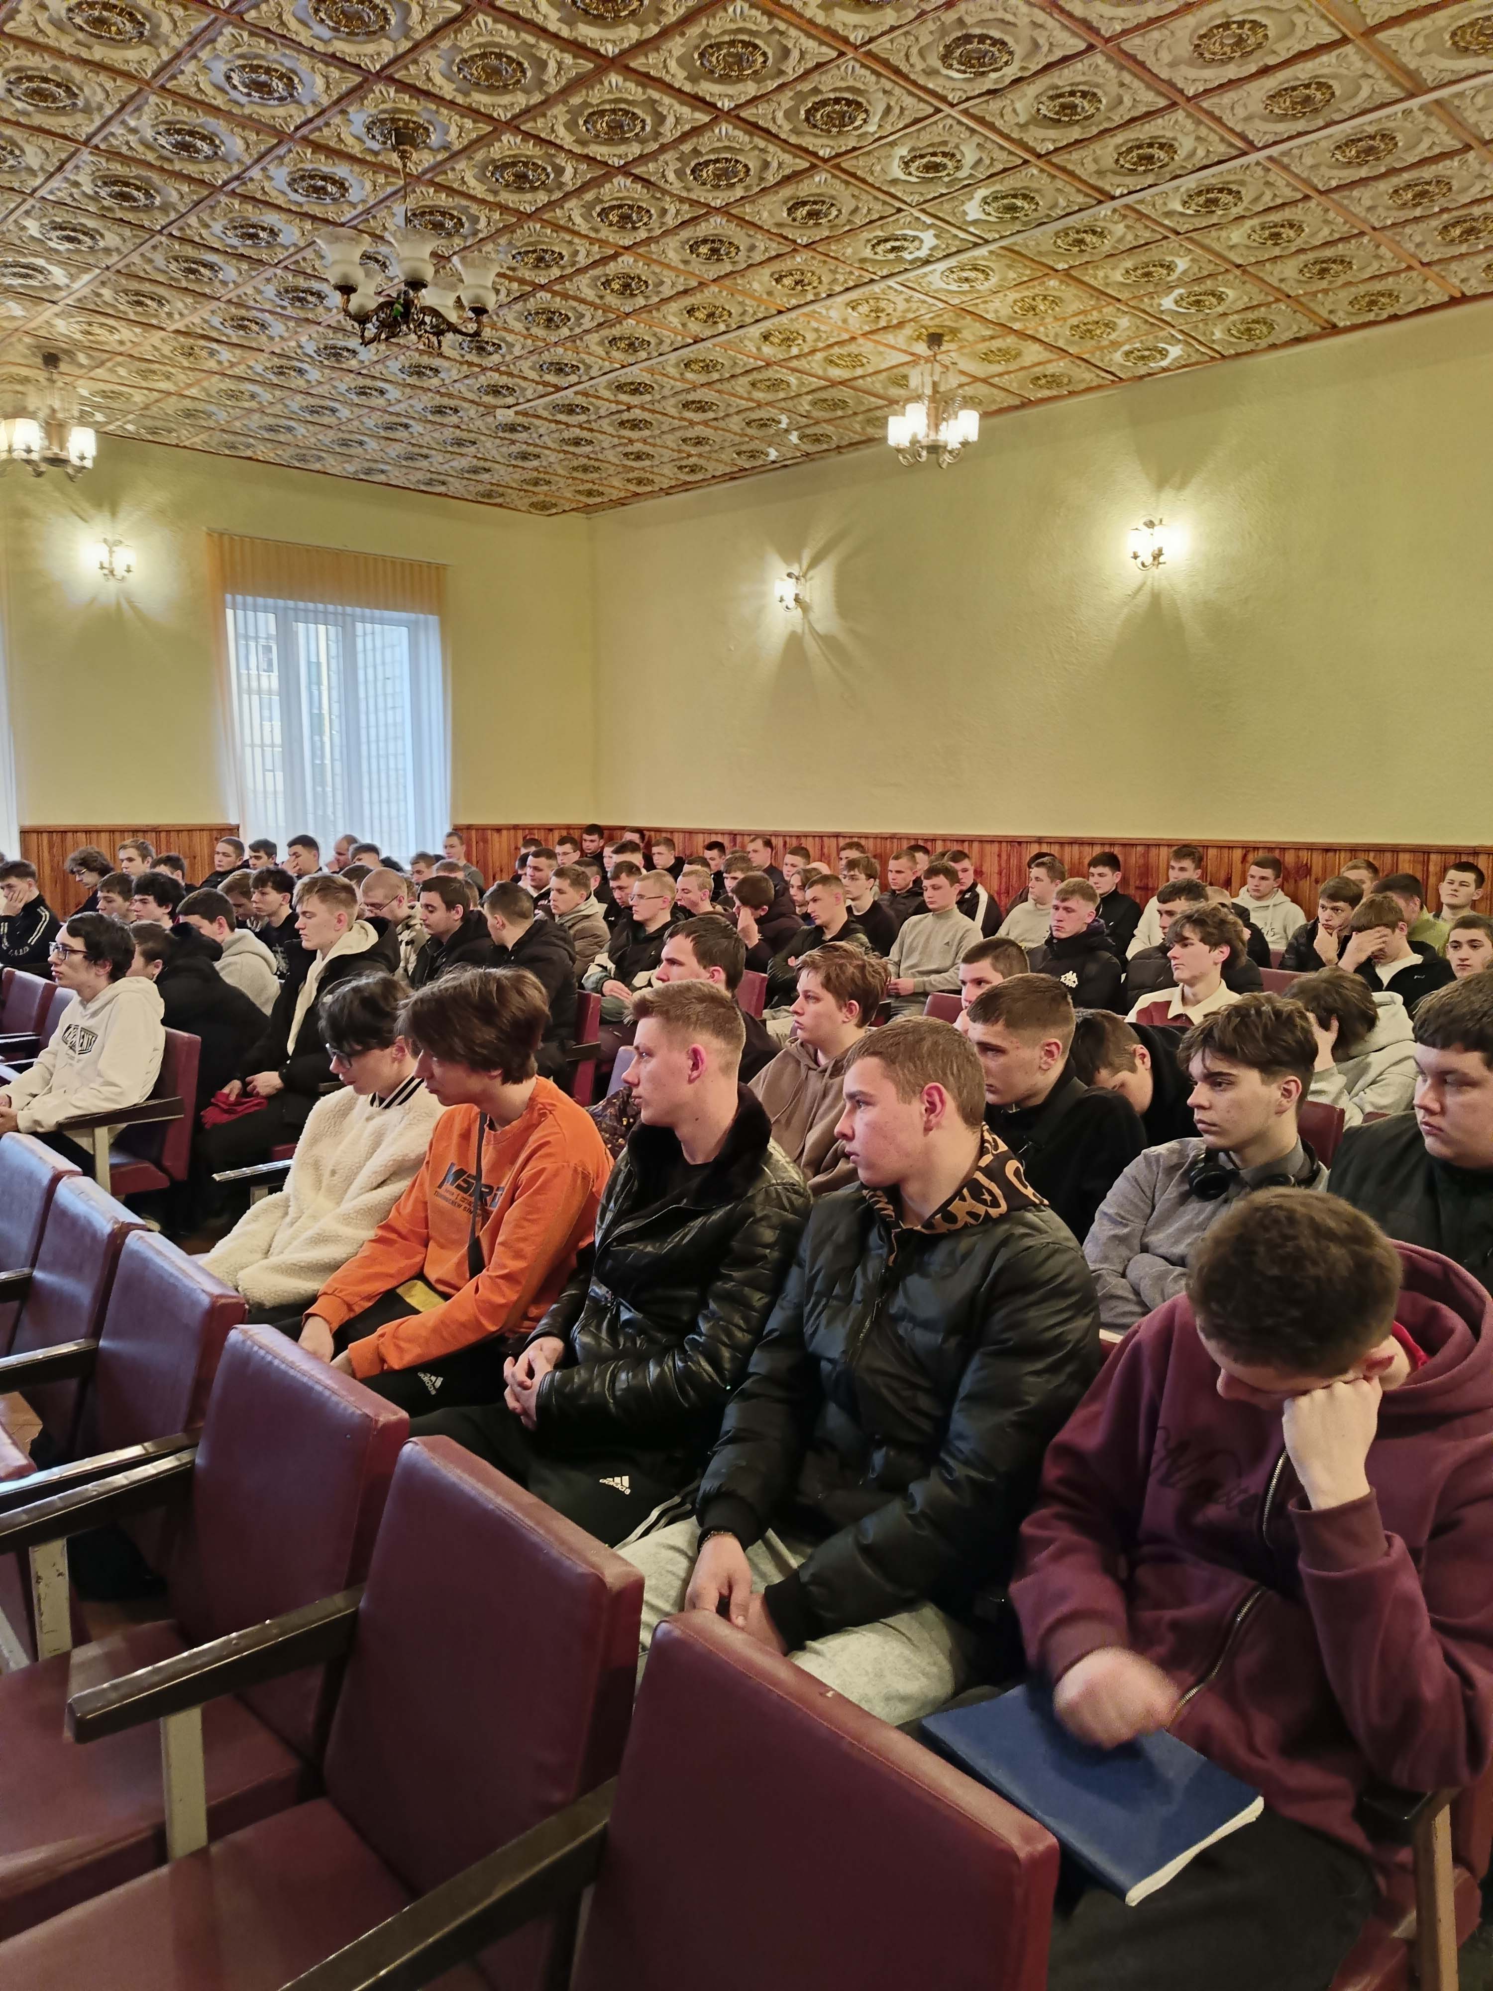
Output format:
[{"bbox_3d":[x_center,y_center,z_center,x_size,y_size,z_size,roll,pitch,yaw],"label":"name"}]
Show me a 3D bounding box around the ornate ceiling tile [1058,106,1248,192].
[{"bbox_3d":[1.577,-3.318,5.427,0.505,0.040,0.555,-7,11,-44],"label":"ornate ceiling tile"}]

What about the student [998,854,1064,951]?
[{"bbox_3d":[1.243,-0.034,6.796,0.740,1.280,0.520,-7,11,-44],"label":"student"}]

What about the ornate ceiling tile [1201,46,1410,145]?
[{"bbox_3d":[2.030,-3.242,4.978,0.520,0.040,0.570,-7,11,-43],"label":"ornate ceiling tile"}]

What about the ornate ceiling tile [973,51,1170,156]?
[{"bbox_3d":[1.107,-3.058,4.742,0.464,0.035,0.510,-7,11,-44],"label":"ornate ceiling tile"}]

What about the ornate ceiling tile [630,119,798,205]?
[{"bbox_3d":[-0.084,-3.134,5.232,0.464,0.035,0.510,-7,11,-44],"label":"ornate ceiling tile"}]

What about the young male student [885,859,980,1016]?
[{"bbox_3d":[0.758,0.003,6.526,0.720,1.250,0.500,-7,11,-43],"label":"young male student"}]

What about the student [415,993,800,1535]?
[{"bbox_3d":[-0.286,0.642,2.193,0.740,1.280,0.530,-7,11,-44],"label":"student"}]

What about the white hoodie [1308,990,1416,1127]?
[{"bbox_3d":[1.749,0.259,3.800,0.500,0.580,0.500,-7,11,-43],"label":"white hoodie"}]

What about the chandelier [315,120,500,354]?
[{"bbox_3d":[-1.315,-2.917,5.329,0.697,0.778,0.697,0,8,0],"label":"chandelier"}]

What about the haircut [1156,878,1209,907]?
[{"bbox_3d":[1.713,-0.399,5.400,0.195,0.130,0.165,-6,10,-38],"label":"haircut"}]

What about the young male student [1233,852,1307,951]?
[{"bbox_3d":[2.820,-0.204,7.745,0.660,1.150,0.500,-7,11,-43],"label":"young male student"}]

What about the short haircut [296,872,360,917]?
[{"bbox_3d":[-1.403,-0.341,4.620,0.200,0.150,0.165,-4,9,-31],"label":"short haircut"}]

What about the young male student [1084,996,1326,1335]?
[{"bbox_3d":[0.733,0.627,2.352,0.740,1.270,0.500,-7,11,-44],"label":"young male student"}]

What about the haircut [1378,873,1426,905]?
[{"bbox_3d":[2.826,-0.459,5.950,0.195,0.145,0.165,-6,10,-36],"label":"haircut"}]

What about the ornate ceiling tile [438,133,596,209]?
[{"bbox_3d":[-0.862,-3.150,5.300,0.464,0.035,0.510,-7,11,-44],"label":"ornate ceiling tile"}]

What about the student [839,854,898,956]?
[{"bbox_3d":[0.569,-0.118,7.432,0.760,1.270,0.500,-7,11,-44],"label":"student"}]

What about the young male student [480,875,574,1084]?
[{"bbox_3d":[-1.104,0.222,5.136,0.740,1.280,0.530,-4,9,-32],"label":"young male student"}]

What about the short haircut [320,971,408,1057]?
[{"bbox_3d":[-0.799,0.041,2.900,0.200,0.190,0.170,-5,10,-32],"label":"short haircut"}]

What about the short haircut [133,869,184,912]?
[{"bbox_3d":[-2.598,-0.464,6.100,0.220,0.190,0.180,-7,11,-44],"label":"short haircut"}]

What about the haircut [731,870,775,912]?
[{"bbox_3d":[0.029,-0.491,6.500,0.210,0.180,0.170,-2,8,-21],"label":"haircut"}]

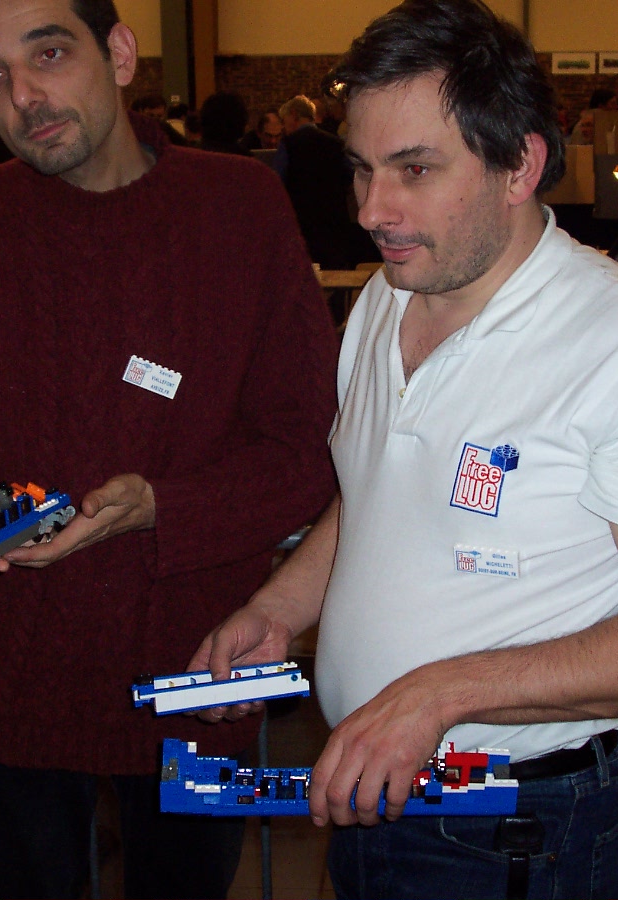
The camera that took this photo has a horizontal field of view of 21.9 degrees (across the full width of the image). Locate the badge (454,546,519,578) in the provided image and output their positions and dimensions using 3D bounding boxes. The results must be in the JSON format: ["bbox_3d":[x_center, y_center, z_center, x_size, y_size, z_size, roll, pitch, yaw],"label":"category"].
[{"bbox_3d":[0.170,0.108,1.530,0.064,0.030,0.008,4,25,14],"label":"badge"}]

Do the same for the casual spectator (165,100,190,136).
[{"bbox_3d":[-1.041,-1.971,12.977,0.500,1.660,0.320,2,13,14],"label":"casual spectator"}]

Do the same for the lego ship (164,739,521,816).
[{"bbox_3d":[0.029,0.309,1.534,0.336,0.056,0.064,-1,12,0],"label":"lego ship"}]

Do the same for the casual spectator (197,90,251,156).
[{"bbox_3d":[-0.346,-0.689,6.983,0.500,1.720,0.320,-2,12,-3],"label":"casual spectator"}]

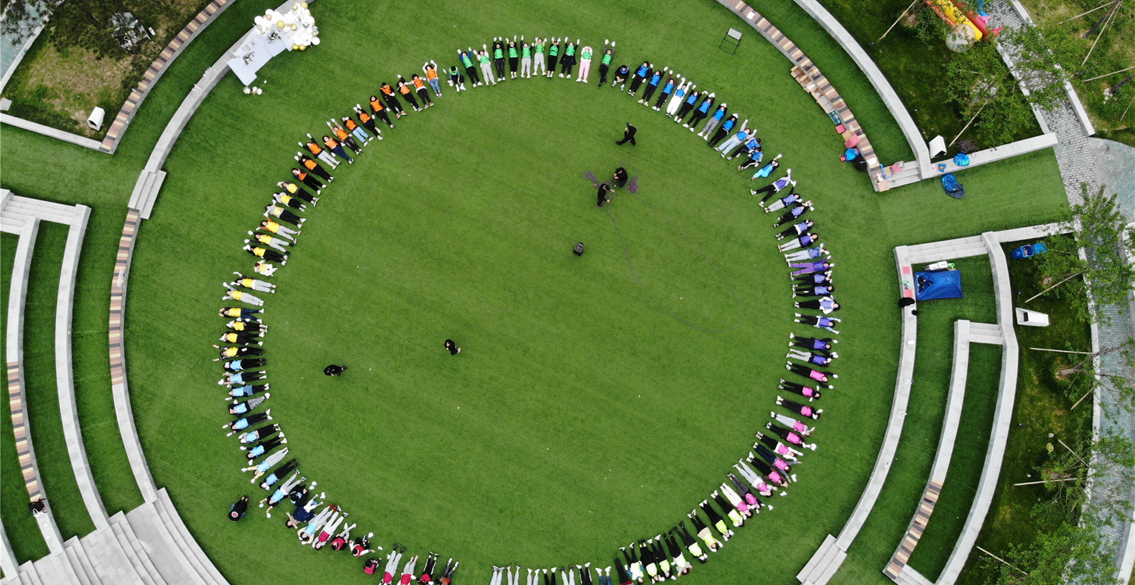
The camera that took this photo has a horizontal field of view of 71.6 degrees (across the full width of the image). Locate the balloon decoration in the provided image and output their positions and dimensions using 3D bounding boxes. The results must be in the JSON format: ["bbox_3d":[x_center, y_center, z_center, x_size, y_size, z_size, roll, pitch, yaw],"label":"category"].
[{"bbox_3d":[-11.538,-10.827,32.851,2.000,2.300,0.850,-32,82,-7],"label":"balloon decoration"}]

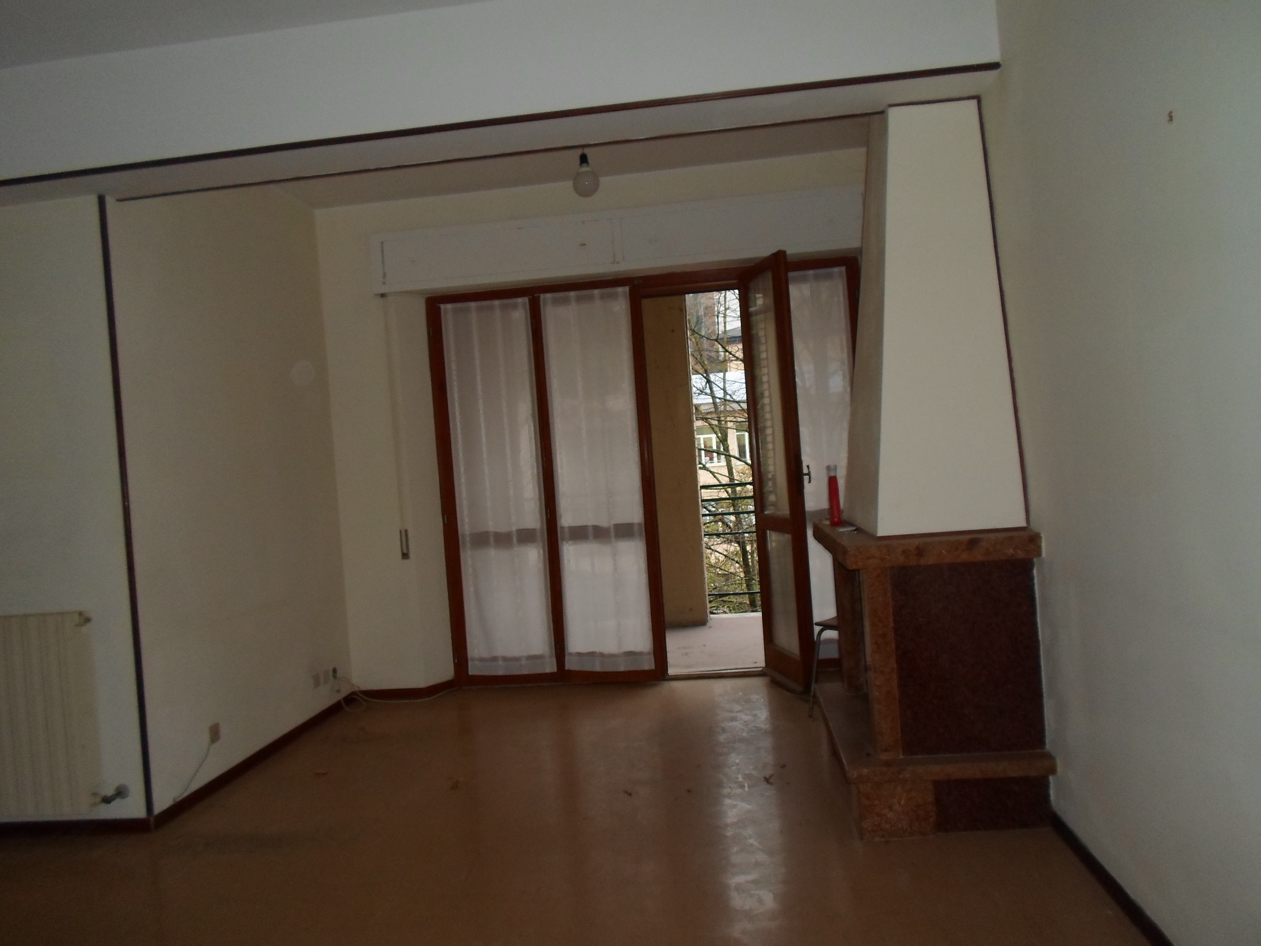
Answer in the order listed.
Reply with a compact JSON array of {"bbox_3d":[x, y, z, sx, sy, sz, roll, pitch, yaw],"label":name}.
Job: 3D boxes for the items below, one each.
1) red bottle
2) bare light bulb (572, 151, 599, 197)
[{"bbox_3d":[0.845,0.093,3.793,0.048,0.253,0.048,-4,0,6],"label":"red bottle"},{"bbox_3d":[-0.209,-1.373,4.200,0.123,0.210,0.123,-4,0,6],"label":"bare light bulb"}]

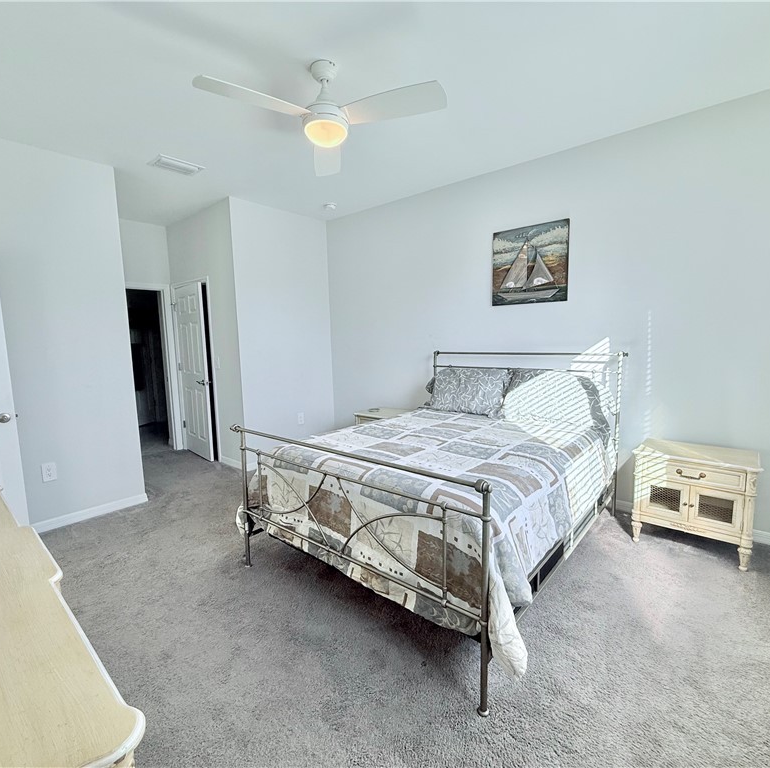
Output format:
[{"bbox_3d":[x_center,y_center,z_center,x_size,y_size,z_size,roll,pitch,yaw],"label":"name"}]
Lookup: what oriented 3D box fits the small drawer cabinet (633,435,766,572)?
[{"bbox_3d":[1.994,0.741,2.683,0.630,0.620,0.427,4,9,40],"label":"small drawer cabinet"}]

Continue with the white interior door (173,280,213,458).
[{"bbox_3d":[-2.273,-0.151,4.984,0.900,2.060,0.120,4,9,40],"label":"white interior door"}]

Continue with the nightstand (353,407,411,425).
[{"bbox_3d":[0.058,0.608,4.246,0.630,0.620,0.427,4,9,40],"label":"nightstand"}]

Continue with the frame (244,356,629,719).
[{"bbox_3d":[0.419,0.456,2.796,1.680,1.239,2.184,4,9,40],"label":"frame"}]

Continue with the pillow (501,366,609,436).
[{"bbox_3d":[1.286,0.112,3.114,0.730,0.430,0.200,4,-11,40],"label":"pillow"}]

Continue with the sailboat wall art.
[{"bbox_3d":[1.213,-1.007,3.514,0.650,0.640,0.030,4,9,40],"label":"sailboat wall art"}]

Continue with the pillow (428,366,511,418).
[{"bbox_3d":[0.724,0.067,3.618,0.710,0.430,0.180,4,-11,40],"label":"pillow"}]

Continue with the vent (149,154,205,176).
[{"bbox_3d":[-1.675,-1.748,3.345,0.260,0.025,0.365,4,9,40],"label":"vent"}]

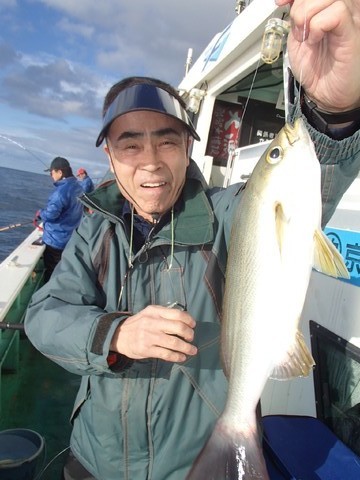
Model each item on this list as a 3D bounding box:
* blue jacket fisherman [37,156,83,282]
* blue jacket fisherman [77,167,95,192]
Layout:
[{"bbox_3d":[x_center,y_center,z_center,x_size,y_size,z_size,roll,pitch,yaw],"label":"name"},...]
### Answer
[{"bbox_3d":[-1.250,0.040,3.920,0.520,1.740,0.540,9,6,1],"label":"blue jacket fisherman"},{"bbox_3d":[-1.940,-0.500,7.400,0.480,1.720,0.520,7,6,-18],"label":"blue jacket fisherman"}]

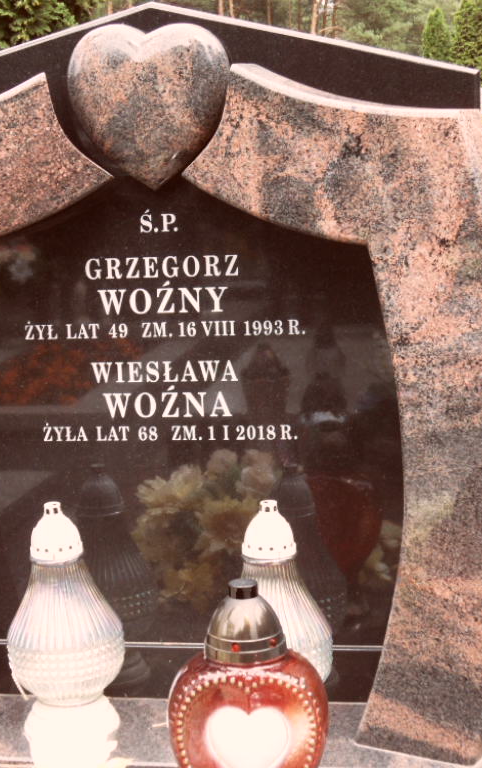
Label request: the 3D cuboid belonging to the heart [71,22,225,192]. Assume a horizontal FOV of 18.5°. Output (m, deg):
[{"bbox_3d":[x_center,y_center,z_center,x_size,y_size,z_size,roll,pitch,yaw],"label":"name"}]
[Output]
[{"bbox_3d":[-0.127,-0.385,2.046,0.230,0.231,0.089,-1,9,10],"label":"heart"}]

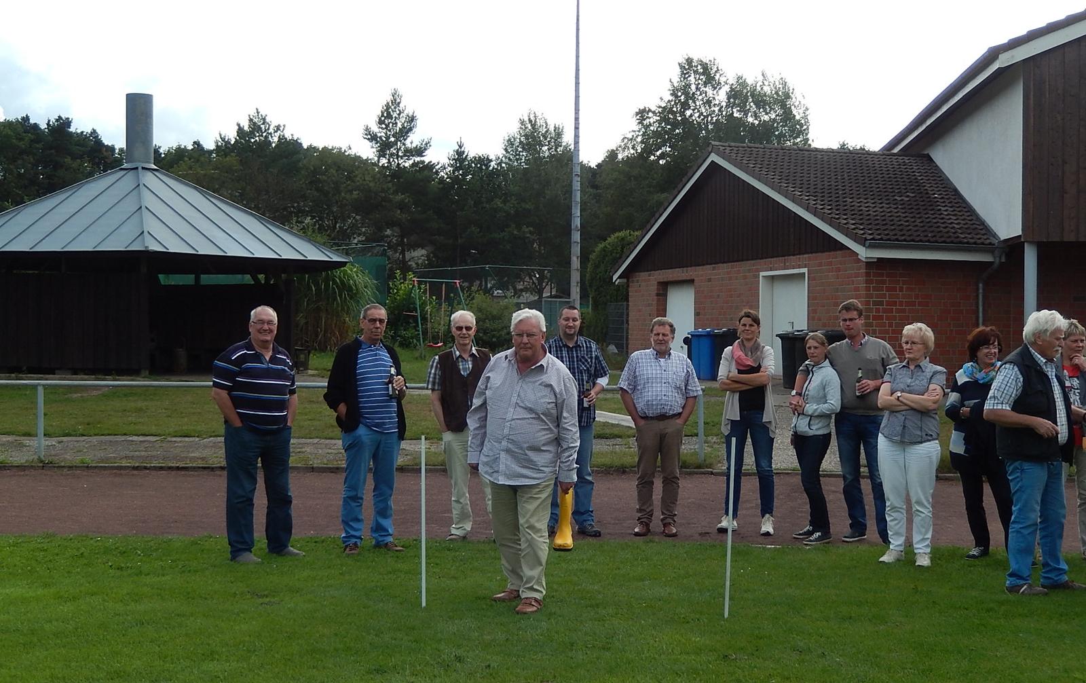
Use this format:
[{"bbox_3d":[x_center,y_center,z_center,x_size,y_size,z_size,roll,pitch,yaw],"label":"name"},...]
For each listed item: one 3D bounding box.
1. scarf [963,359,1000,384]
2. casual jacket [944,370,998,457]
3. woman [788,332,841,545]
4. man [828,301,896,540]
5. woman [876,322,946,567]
[{"bbox_3d":[3.184,0.218,10.200,0.310,0.185,0.260,1,0,7],"label":"scarf"},{"bbox_3d":[3.166,0.513,10.220,0.520,0.700,0.360,1,0,7],"label":"casual jacket"},{"bbox_3d":[2.150,0.738,11.114,0.420,1.632,0.420,1,1,41],"label":"woman"},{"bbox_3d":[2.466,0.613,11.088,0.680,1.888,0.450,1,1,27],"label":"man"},{"bbox_3d":[2.615,0.715,10.002,0.500,1.704,0.420,1,0,24],"label":"woman"}]

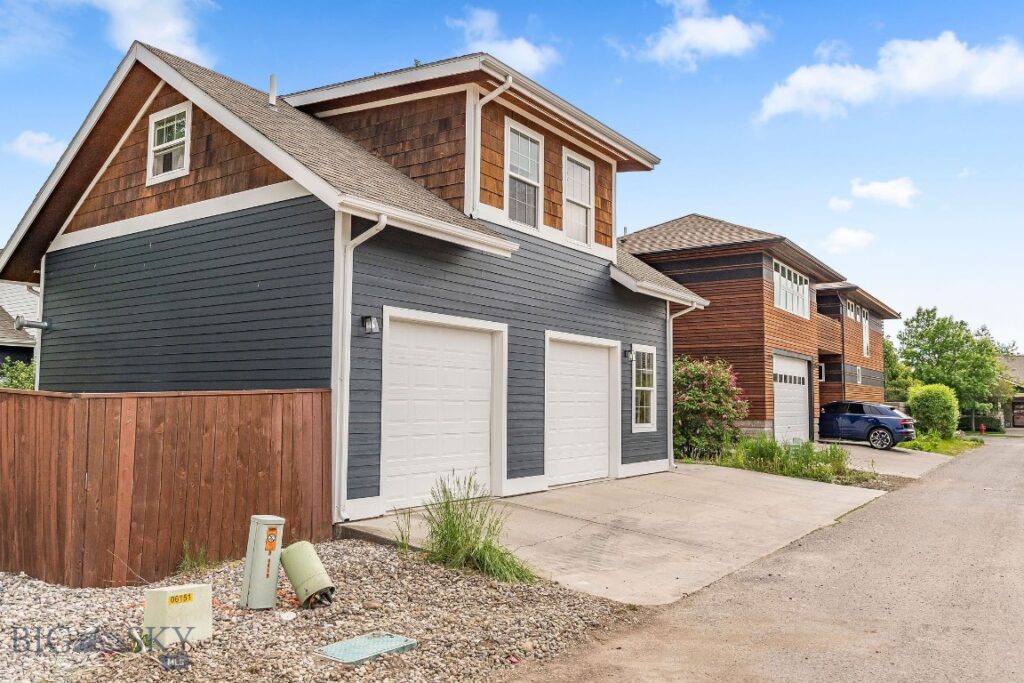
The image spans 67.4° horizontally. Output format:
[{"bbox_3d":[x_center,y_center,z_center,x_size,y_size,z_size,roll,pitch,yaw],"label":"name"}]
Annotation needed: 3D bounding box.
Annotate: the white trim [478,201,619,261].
[{"bbox_3d":[0.740,-1.757,12.901,0.050,0.250,4.400,-3,-6,35],"label":"white trim"}]

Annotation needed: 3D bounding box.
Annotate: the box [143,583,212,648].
[{"bbox_3d":[-2.326,1.903,5.355,0.310,0.370,0.330,-8,-10,36],"label":"box"}]

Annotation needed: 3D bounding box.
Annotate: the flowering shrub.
[{"bbox_3d":[5.242,1.752,20.700,2.300,2.800,2.400,-3,-6,35],"label":"flowering shrub"}]

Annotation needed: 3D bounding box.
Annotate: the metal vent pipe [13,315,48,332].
[{"bbox_3d":[-8.044,-0.287,12.887,0.230,0.230,0.440,-3,-5,35],"label":"metal vent pipe"}]

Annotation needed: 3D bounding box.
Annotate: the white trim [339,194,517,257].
[{"bbox_3d":[-0.898,-1.390,9.568,0.140,0.170,3.220,-3,-6,35],"label":"white trim"}]

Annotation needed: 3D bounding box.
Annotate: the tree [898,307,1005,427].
[{"bbox_3d":[30.257,1.863,53.000,7.000,8.700,7.300,-3,-6,35],"label":"tree"}]

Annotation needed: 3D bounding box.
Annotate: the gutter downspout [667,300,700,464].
[{"bbox_3d":[3.641,0.926,16.290,0.620,3.500,0.100,-3,-6,35],"label":"gutter downspout"}]

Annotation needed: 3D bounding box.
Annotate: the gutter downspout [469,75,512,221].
[{"bbox_3d":[-0.283,-2.789,11.011,0.620,2.000,0.100,-3,-6,35],"label":"gutter downspout"}]

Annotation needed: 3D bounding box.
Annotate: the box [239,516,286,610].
[{"bbox_3d":[-2.016,1.762,6.227,0.240,0.720,0.250,0,-6,45],"label":"box"}]

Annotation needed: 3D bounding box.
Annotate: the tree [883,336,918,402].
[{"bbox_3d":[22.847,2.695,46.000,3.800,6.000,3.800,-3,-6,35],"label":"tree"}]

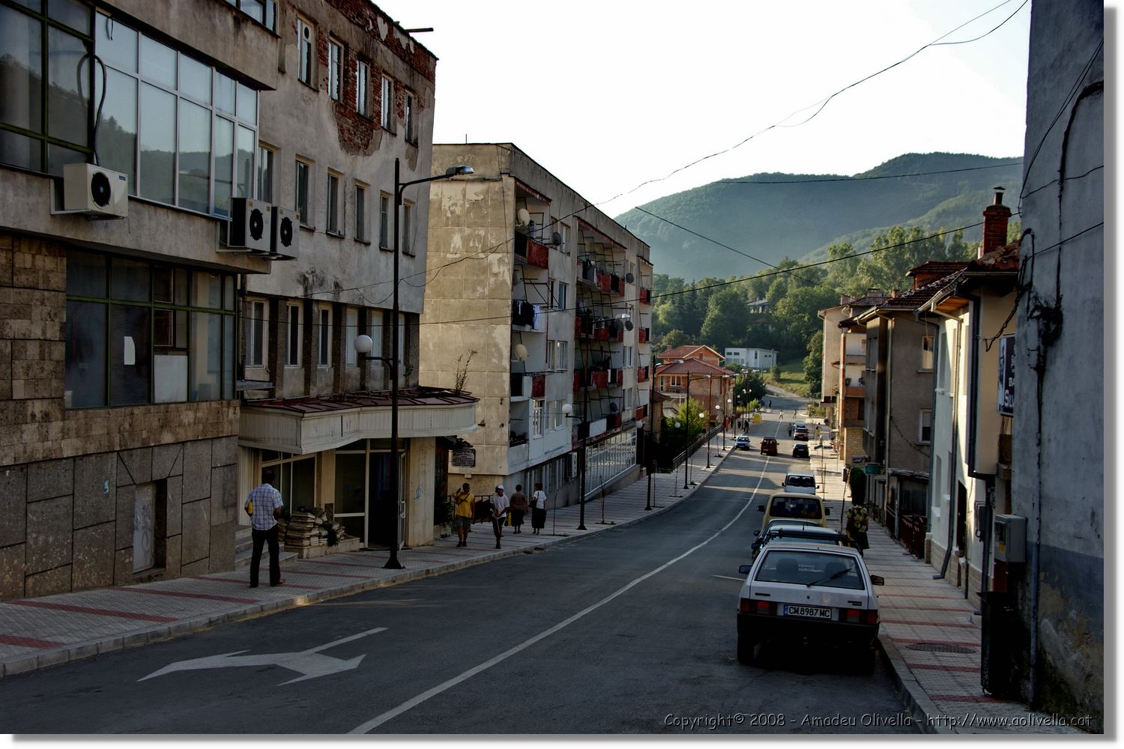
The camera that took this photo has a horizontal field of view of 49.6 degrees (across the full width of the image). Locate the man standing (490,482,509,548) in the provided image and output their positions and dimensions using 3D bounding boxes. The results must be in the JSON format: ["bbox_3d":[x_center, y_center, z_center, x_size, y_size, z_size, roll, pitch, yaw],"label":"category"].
[{"bbox_3d":[-1.600,3.620,31.000,0.500,1.650,0.450,1,1,-5],"label":"man standing"}]

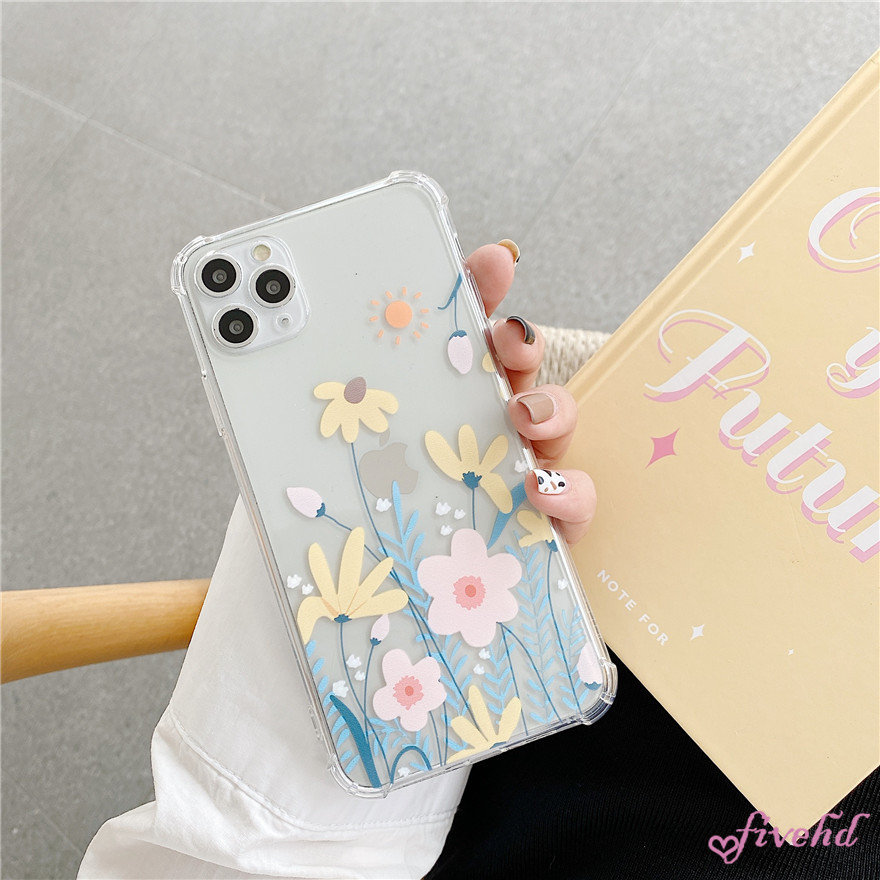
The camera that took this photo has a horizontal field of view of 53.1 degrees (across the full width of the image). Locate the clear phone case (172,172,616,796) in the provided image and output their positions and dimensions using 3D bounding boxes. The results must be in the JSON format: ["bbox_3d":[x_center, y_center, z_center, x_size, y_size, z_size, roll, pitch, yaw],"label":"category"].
[{"bbox_3d":[-0.013,0.010,0.236,0.078,0.010,0.155,-19,85,-1],"label":"clear phone case"}]

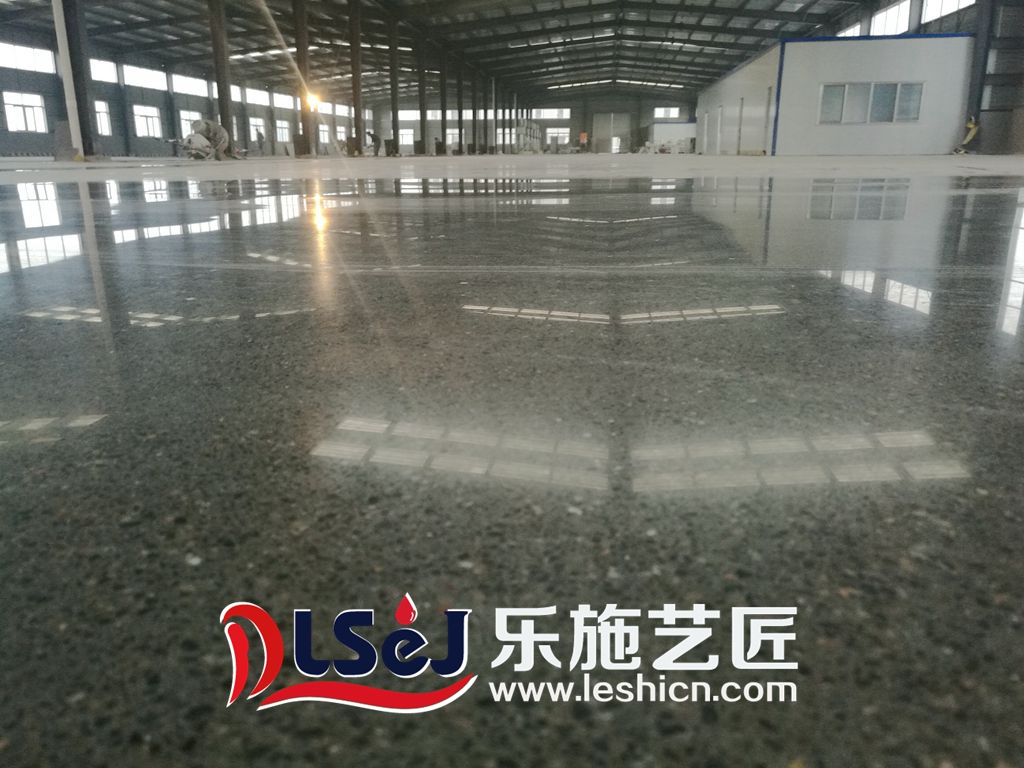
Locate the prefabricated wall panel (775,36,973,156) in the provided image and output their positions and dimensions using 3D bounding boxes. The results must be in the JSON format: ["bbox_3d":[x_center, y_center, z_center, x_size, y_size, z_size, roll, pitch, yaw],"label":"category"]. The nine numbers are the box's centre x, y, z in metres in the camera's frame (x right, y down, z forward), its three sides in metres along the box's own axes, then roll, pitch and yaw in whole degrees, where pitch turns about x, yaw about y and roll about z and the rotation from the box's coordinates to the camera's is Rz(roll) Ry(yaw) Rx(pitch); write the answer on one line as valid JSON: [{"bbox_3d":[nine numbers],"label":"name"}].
[{"bbox_3d":[10.397,-8.377,23.302,5.320,3.250,0.150,1,16,5],"label":"prefabricated wall panel"}]

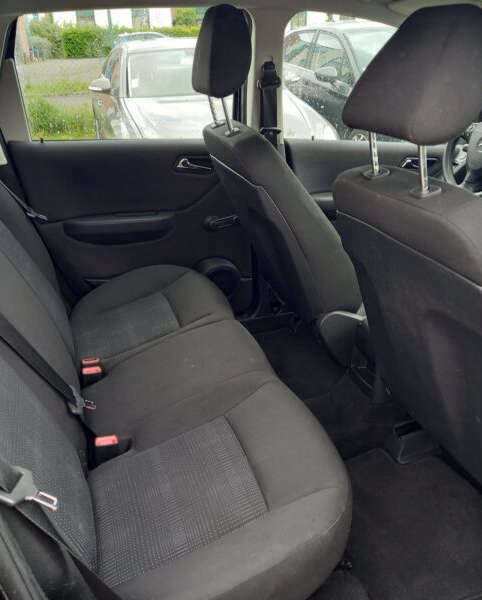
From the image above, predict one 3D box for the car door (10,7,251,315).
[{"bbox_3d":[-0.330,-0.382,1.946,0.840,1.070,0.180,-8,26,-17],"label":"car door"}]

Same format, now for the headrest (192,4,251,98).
[{"bbox_3d":[-0.055,-0.641,1.492,0.115,0.200,0.245,-9,26,-17],"label":"headrest"}]

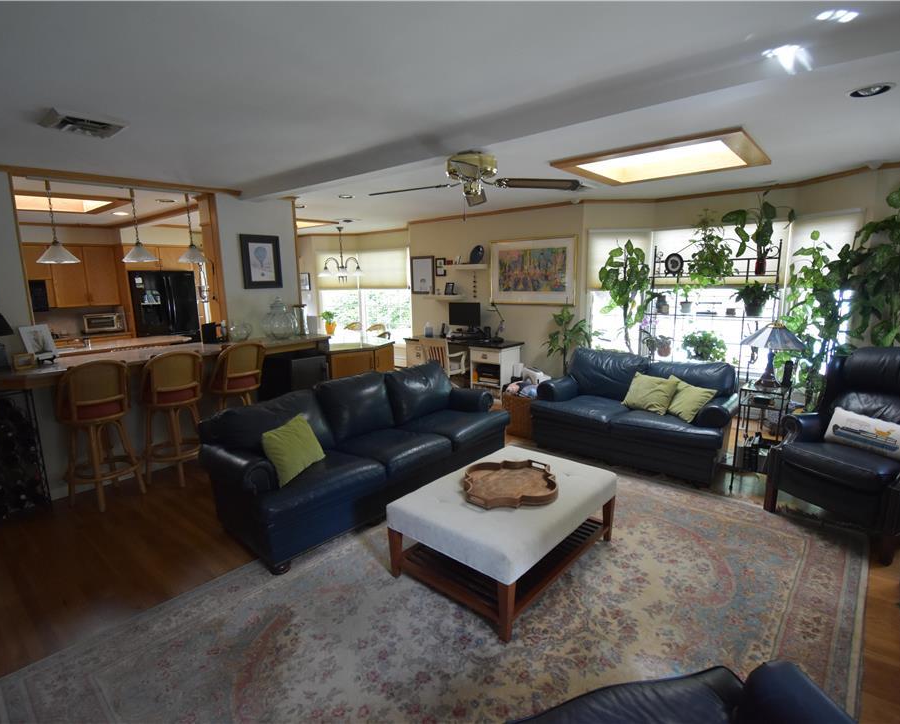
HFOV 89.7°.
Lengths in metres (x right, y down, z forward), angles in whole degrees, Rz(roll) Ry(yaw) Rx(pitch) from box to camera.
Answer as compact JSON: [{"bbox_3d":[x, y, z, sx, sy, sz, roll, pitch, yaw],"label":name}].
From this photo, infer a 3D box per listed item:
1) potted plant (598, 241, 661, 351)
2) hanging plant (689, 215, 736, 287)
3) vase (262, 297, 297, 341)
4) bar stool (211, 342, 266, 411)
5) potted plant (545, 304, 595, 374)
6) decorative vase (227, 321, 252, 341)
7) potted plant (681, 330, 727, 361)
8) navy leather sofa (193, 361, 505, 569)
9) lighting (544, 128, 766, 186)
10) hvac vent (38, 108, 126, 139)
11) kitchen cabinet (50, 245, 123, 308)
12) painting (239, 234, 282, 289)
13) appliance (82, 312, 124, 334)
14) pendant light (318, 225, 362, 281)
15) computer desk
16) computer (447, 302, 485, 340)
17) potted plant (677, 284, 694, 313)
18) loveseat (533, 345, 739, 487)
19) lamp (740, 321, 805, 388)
[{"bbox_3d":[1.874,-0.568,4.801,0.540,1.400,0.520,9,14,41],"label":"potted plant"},{"bbox_3d":[2.786,-1.219,4.828,0.450,0.750,0.450,7,13,38],"label":"hanging plant"},{"bbox_3d":[-1.649,-0.433,4.352,0.340,0.420,0.340,9,14,41],"label":"vase"},{"bbox_3d":[-1.938,0.357,4.267,0.500,1.090,0.480,7,13,38],"label":"bar stool"},{"bbox_3d":[1.367,-0.008,5.313,0.540,1.250,0.520,9,14,41],"label":"potted plant"},{"bbox_3d":[-2.015,-0.298,4.328,0.225,0.190,0.225,7,13,38],"label":"decorative vase"},{"bbox_3d":[2.559,-0.156,4.550,0.420,0.330,0.400,7,12,39],"label":"potted plant"},{"bbox_3d":[-0.517,0.566,3.619,0.920,0.830,2.430,8,14,39],"label":"navy leather sofa"},{"bbox_3d":[1.543,-1.471,3.302,1.180,0.110,1.180,9,14,41],"label":"lighting"},{"bbox_3d":[-1.822,-1.167,2.245,0.370,0.060,0.280,9,14,41],"label":"hvac vent"},{"bbox_3d":[-5.384,-1.280,6.695,0.330,0.880,0.760,9,14,41],"label":"kitchen cabinet"},{"bbox_3d":[-1.810,-0.967,4.373,0.030,0.500,0.385,9,14,41],"label":"painting"},{"bbox_3d":[-5.219,-0.602,6.809,0.300,0.260,0.435,9,14,41],"label":"appliance"},{"bbox_3d":[-1.587,-1.566,6.500,0.630,0.800,0.630,8,13,41],"label":"pendant light"},{"bbox_3d":[0.173,0.060,6.715,1.740,0.745,0.600,7,13,38],"label":"computer desk"},{"bbox_3d":[0.189,-0.541,5.900,0.480,0.400,0.220,5,11,30],"label":"computer"},{"bbox_3d":[2.420,-0.652,4.650,0.170,0.290,0.170,7,12,39],"label":"potted plant"},{"bbox_3d":[1.712,0.415,4.250,1.600,0.880,0.930,7,12,39],"label":"loveseat"},{"bbox_3d":[2.519,-0.056,3.532,0.410,0.520,0.410,7,13,38],"label":"lamp"}]

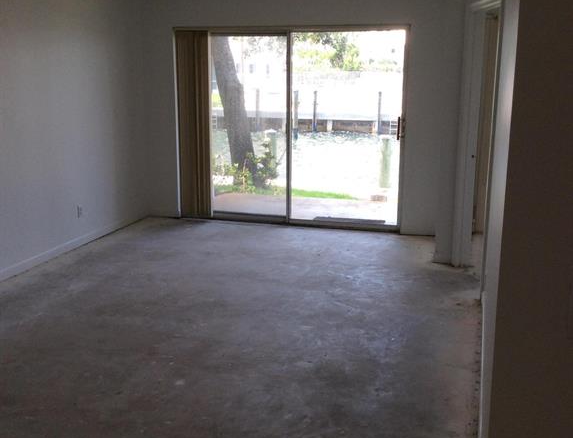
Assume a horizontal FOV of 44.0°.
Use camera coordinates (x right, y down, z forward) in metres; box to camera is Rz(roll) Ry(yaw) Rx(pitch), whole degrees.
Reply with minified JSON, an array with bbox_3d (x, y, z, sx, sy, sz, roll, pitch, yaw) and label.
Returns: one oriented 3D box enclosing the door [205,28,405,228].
[{"bbox_3d":[0.023,-0.926,7.288,2.399,2.030,0.100,4,12,15],"label":"door"}]

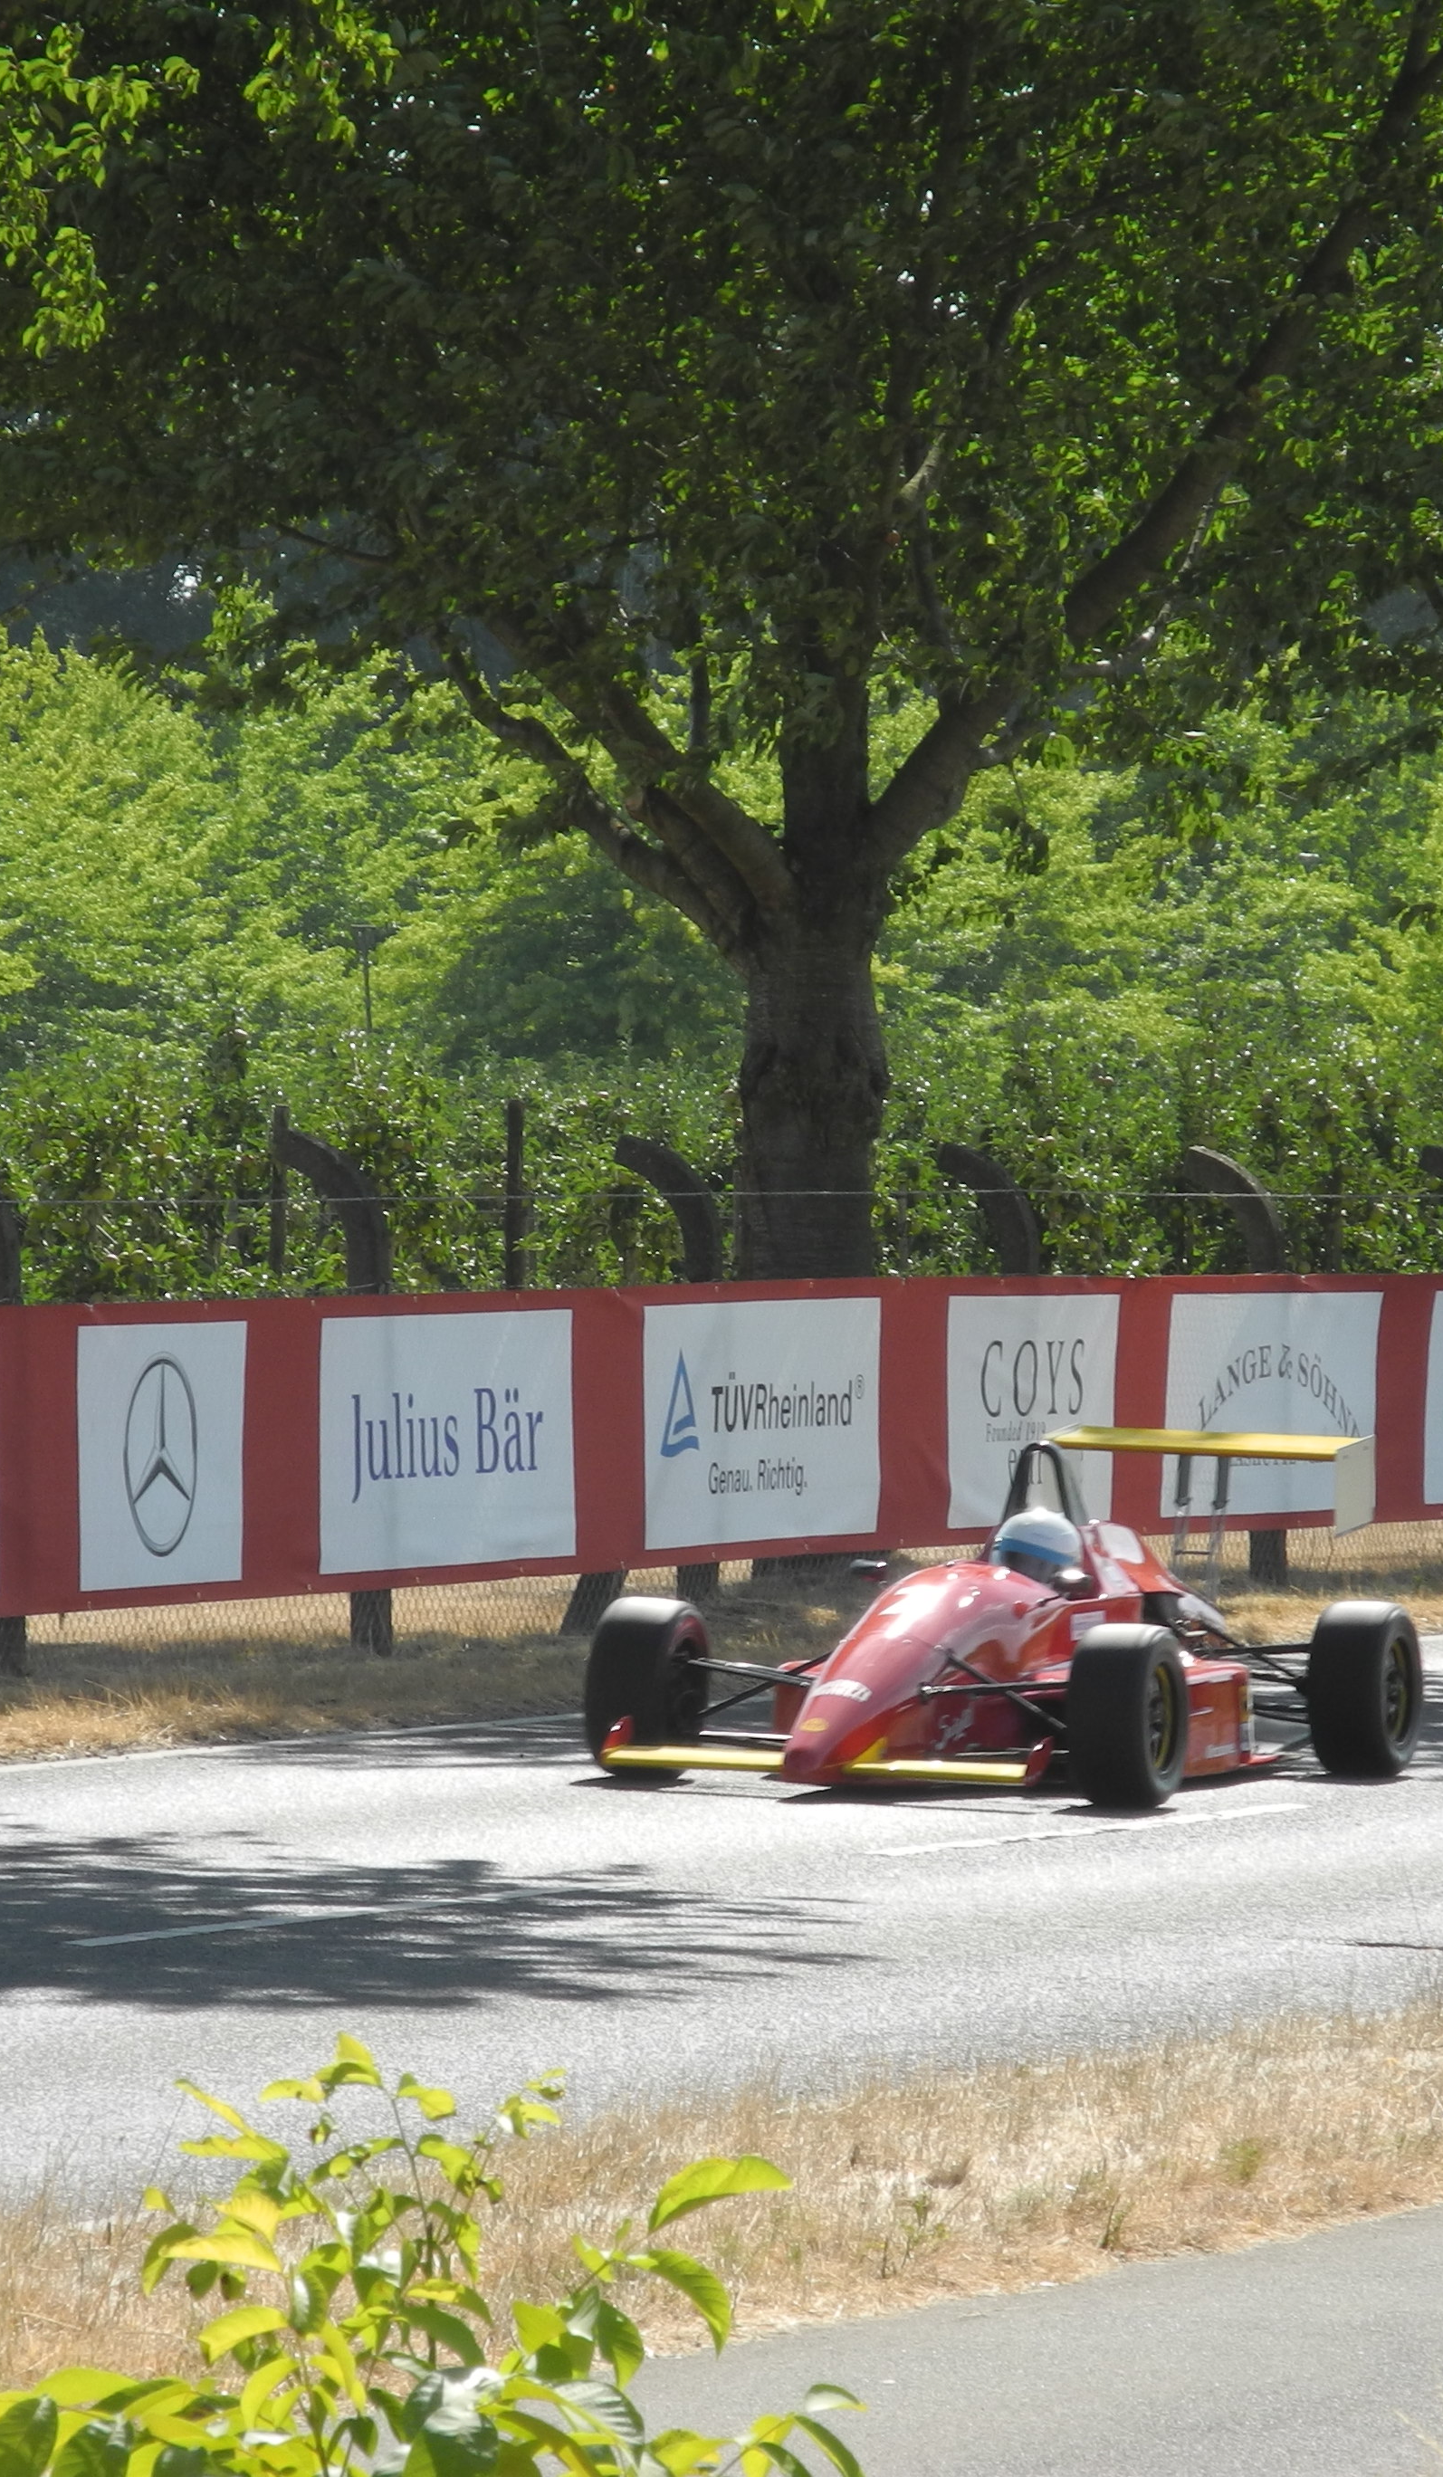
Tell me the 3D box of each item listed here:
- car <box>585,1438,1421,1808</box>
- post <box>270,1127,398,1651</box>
[{"bbox_3d":[0.917,1.123,57.907,1.750,1.040,4.280,2,1,18],"label":"car"},{"bbox_3d":[-1.339,0.533,66.240,0.400,1.809,0.115,0,0,18],"label":"post"}]

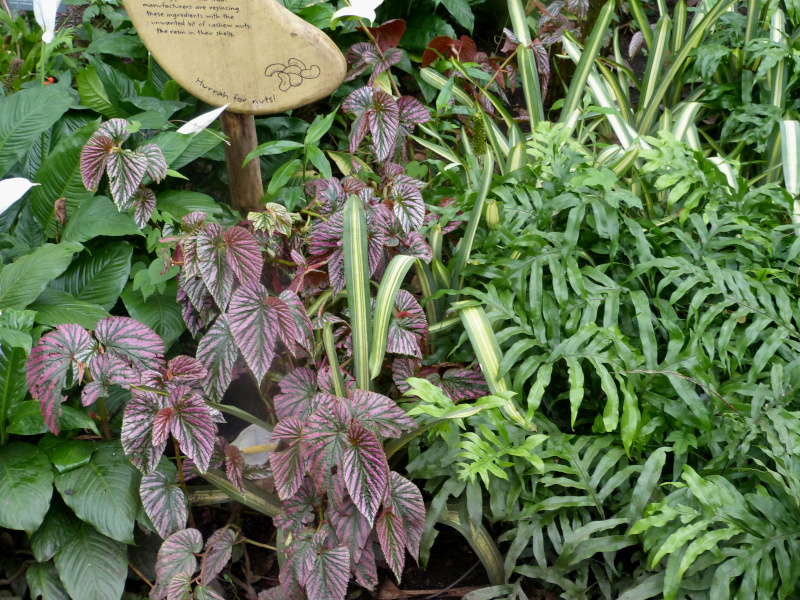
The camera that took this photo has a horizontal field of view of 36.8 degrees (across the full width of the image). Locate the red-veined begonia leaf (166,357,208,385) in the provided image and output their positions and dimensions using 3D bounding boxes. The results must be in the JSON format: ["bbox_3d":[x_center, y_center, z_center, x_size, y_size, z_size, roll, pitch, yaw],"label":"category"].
[{"bbox_3d":[-0.414,0.137,2.330,0.078,0.045,0.062,0,65,-5],"label":"red-veined begonia leaf"}]

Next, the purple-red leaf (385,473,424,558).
[{"bbox_3d":[0.011,0.379,2.103,0.072,0.156,0.035,-11,2,-11],"label":"purple-red leaf"}]

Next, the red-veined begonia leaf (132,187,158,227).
[{"bbox_3d":[-0.531,-0.192,2.500,0.049,0.093,0.030,8,-15,-7],"label":"red-veined begonia leaf"}]

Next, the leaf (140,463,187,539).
[{"bbox_3d":[-0.411,0.357,2.100,0.079,0.134,0.030,-9,-9,2],"label":"leaf"}]

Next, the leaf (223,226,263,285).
[{"bbox_3d":[-0.295,-0.083,2.250,0.069,0.113,0.030,-18,-3,-10],"label":"leaf"}]

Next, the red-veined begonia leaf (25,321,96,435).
[{"bbox_3d":[-0.590,0.140,2.126,0.120,0.198,0.060,8,-3,15],"label":"red-veined begonia leaf"}]

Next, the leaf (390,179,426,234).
[{"bbox_3d":[0.015,-0.197,2.553,0.068,0.113,0.030,-15,-3,-12],"label":"leaf"}]

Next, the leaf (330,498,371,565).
[{"bbox_3d":[-0.089,0.401,2.133,0.076,0.129,0.030,-12,-3,-1],"label":"leaf"}]

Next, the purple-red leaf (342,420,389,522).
[{"bbox_3d":[-0.059,0.289,2.000,0.070,0.177,0.040,-10,-6,-1],"label":"purple-red leaf"}]

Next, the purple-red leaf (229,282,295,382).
[{"bbox_3d":[-0.277,0.067,2.400,0.132,0.206,0.060,0,-8,0],"label":"purple-red leaf"}]

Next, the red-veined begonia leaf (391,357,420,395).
[{"bbox_3d":[0.011,0.146,2.300,0.058,0.088,0.030,-13,-18,7],"label":"red-veined begonia leaf"}]

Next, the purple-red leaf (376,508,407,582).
[{"bbox_3d":[-0.012,0.422,2.063,0.053,0.134,0.030,-8,2,9],"label":"purple-red leaf"}]

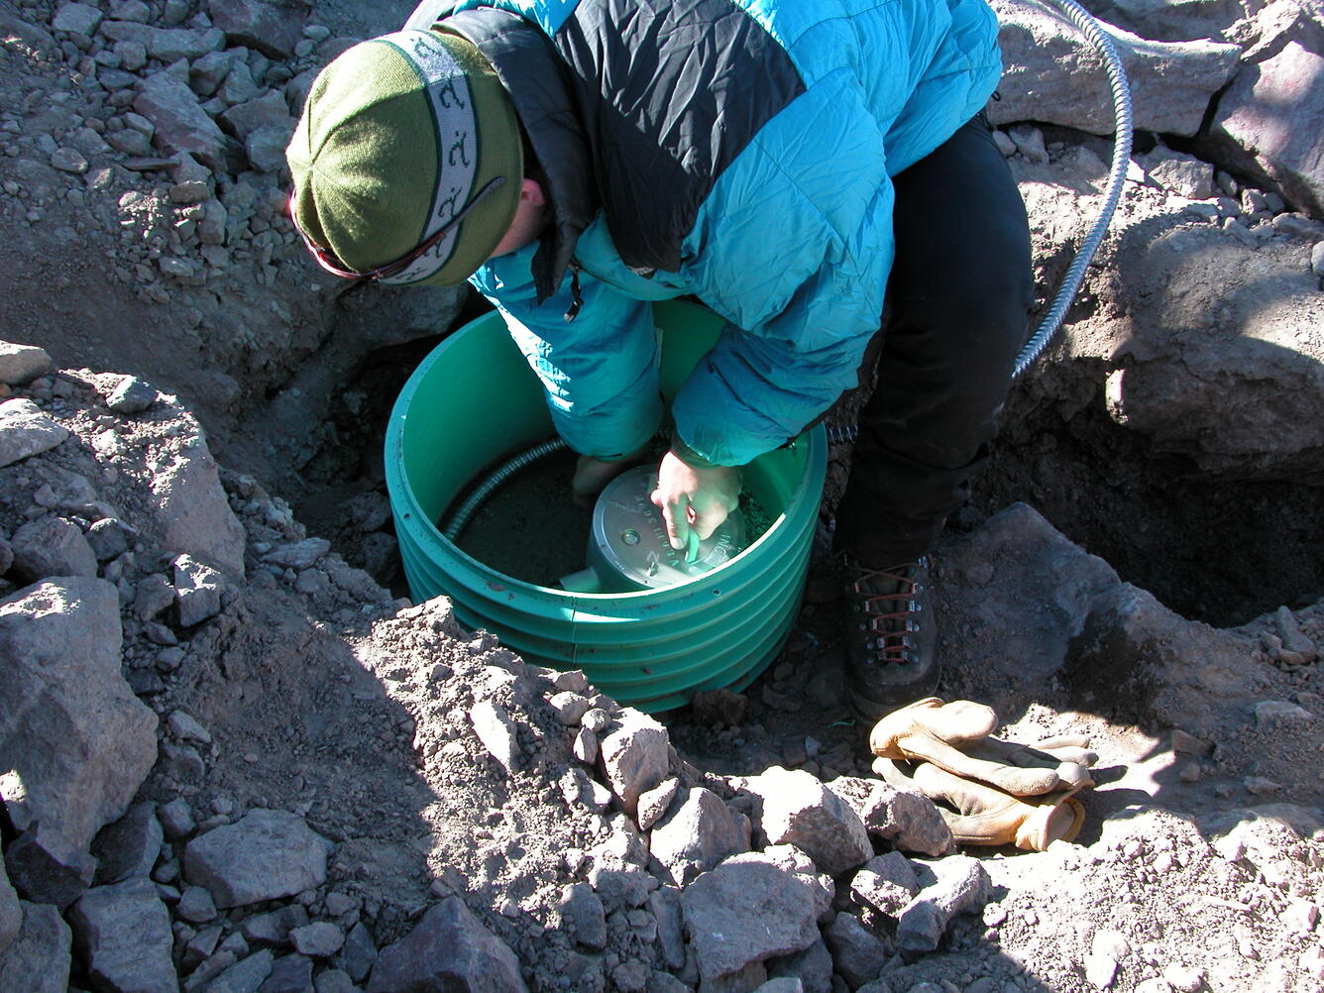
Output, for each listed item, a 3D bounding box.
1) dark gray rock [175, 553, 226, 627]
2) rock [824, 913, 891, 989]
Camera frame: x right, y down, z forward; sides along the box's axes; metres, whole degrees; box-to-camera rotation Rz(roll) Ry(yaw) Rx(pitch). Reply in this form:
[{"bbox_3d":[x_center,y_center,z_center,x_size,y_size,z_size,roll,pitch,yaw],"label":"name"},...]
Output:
[{"bbox_3d":[-0.487,0.098,1.410,0.053,0.058,0.055,0,52,0],"label":"dark gray rock"},{"bbox_3d":[0.200,0.464,1.368,0.058,0.047,0.069,-14,53,-12],"label":"rock"}]

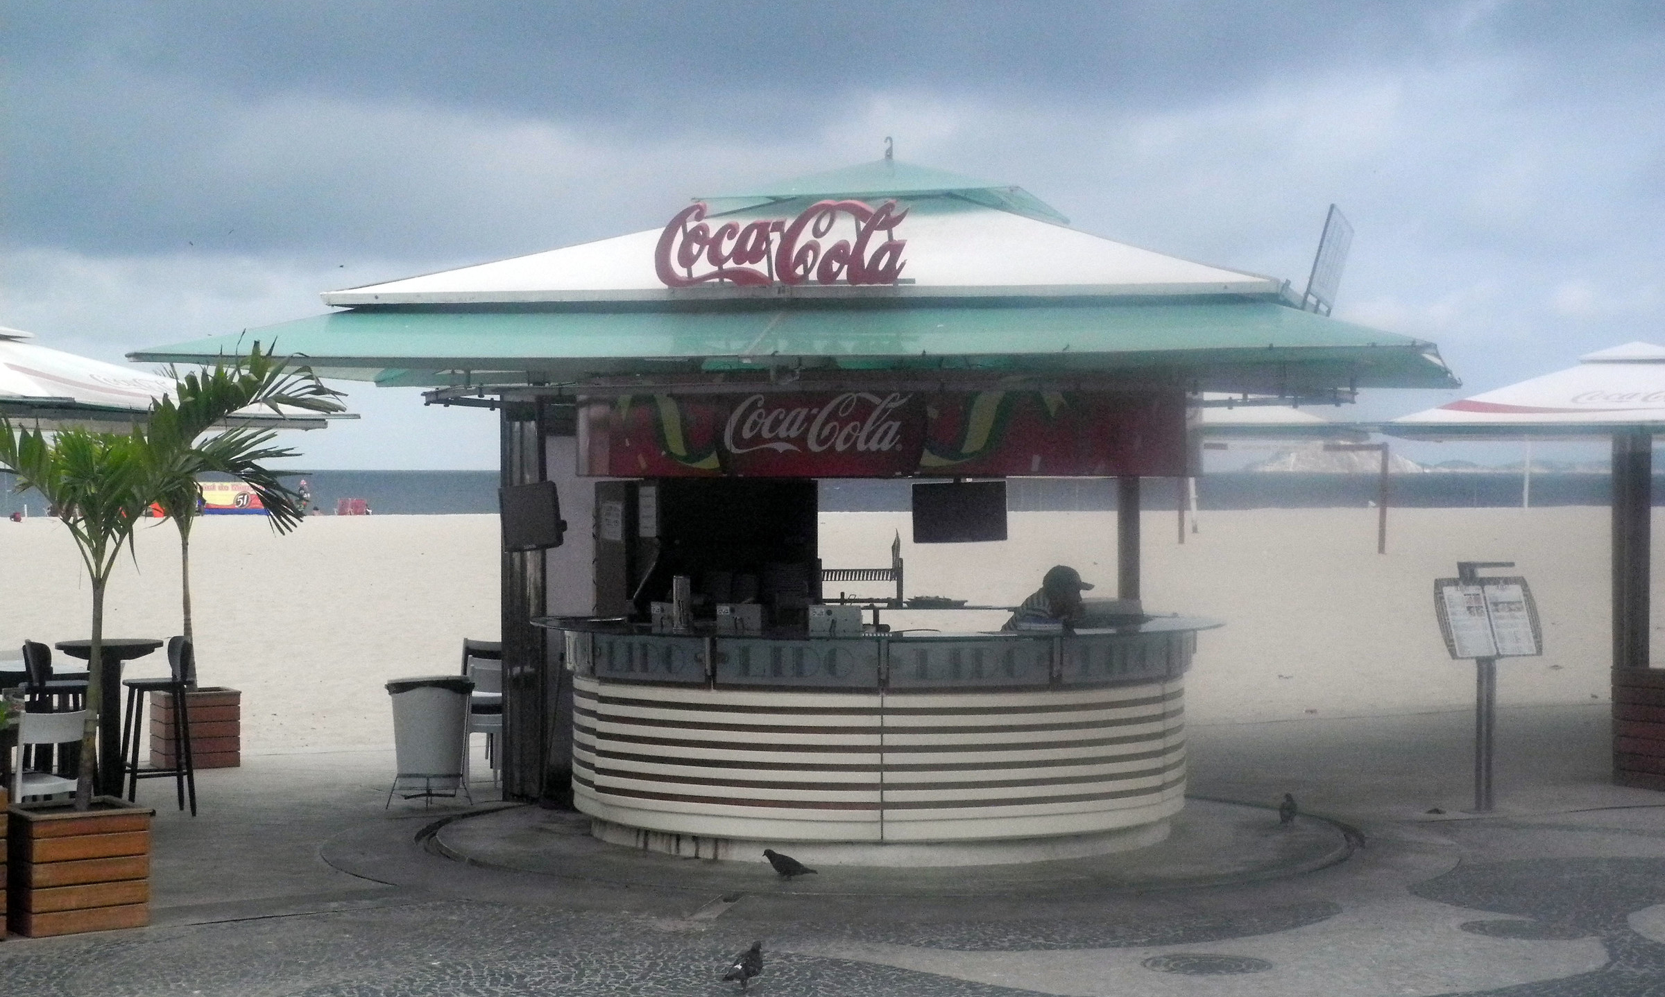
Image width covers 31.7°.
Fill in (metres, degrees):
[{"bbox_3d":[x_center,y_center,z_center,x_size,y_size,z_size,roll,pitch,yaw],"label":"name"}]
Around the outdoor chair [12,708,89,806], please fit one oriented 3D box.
[{"bbox_3d":[-4.040,1.479,14.995,0.440,0.810,0.480,0,1,-34],"label":"outdoor chair"}]

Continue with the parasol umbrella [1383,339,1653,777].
[{"bbox_3d":[5.439,0.429,19.895,3.150,2.950,3.150,0,1,15],"label":"parasol umbrella"}]

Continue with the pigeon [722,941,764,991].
[{"bbox_3d":[-0.347,1.816,11.458,0.260,0.205,0.120,0,1,-40],"label":"pigeon"}]

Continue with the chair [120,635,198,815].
[{"bbox_3d":[-3.950,1.337,17.194,0.430,1.050,0.400,0,1,-28],"label":"chair"}]

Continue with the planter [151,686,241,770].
[{"bbox_3d":[-4.380,1.584,20.116,0.515,0.500,0.515,0,1,-25],"label":"planter"}]

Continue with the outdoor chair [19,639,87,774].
[{"bbox_3d":[-4.450,1.345,16.934,0.430,1.040,0.400,0,1,-28],"label":"outdoor chair"}]

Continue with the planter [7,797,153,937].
[{"bbox_3d":[-3.400,1.645,13.117,0.540,0.515,0.540,0,1,-33],"label":"planter"}]

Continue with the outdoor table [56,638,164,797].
[{"bbox_3d":[-4.205,1.349,17.064,0.625,1.030,0.625,0,1,-33],"label":"outdoor table"}]

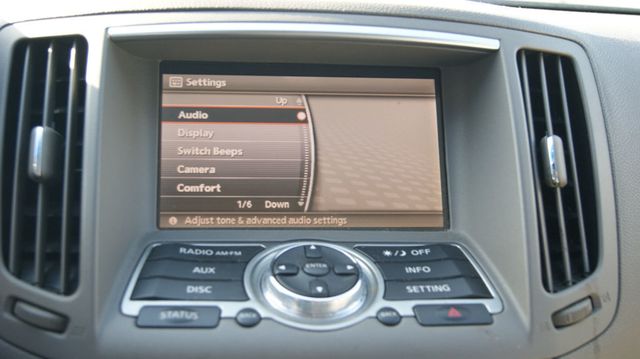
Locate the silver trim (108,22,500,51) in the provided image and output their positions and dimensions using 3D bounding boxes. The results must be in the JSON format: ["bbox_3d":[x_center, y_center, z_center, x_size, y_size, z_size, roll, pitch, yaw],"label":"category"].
[{"bbox_3d":[-0.007,-0.074,0.395,0.203,0.011,0.013,0,-14,-6],"label":"silver trim"}]

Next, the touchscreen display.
[{"bbox_3d":[-0.009,-0.019,0.428,0.158,0.092,0.012,0,-14,-6],"label":"touchscreen display"}]

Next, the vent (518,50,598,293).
[{"bbox_3d":[0.123,-0.004,0.400,0.038,0.127,0.022,5,-20,-19],"label":"vent"}]

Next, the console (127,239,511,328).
[{"bbox_3d":[-0.004,0.049,0.374,0.177,0.019,0.069,0,30,-6],"label":"console"}]

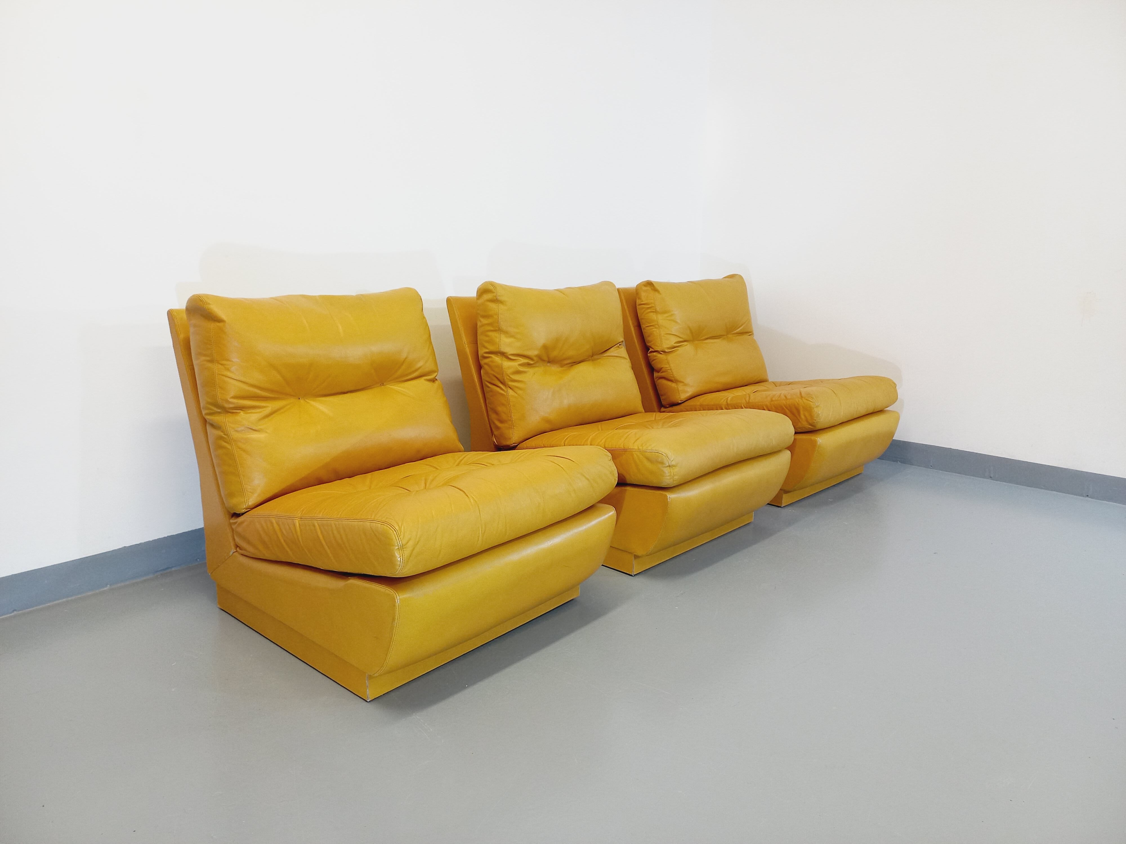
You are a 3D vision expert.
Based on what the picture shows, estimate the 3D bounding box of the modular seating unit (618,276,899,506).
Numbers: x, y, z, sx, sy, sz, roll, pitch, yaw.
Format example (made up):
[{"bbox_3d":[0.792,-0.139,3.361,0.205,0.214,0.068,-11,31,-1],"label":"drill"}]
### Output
[{"bbox_3d":[0.764,-0.172,3.191,0.884,0.757,0.658,13,17,43],"label":"modular seating unit"}]

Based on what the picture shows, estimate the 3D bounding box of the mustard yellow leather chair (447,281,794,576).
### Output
[{"bbox_3d":[0.178,-0.048,2.575,0.884,0.757,0.658,12,17,41],"label":"mustard yellow leather chair"}]

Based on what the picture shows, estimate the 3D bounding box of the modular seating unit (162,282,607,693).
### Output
[{"bbox_3d":[-0.405,0.078,1.952,0.884,0.757,0.658,12,16,40],"label":"modular seating unit"}]

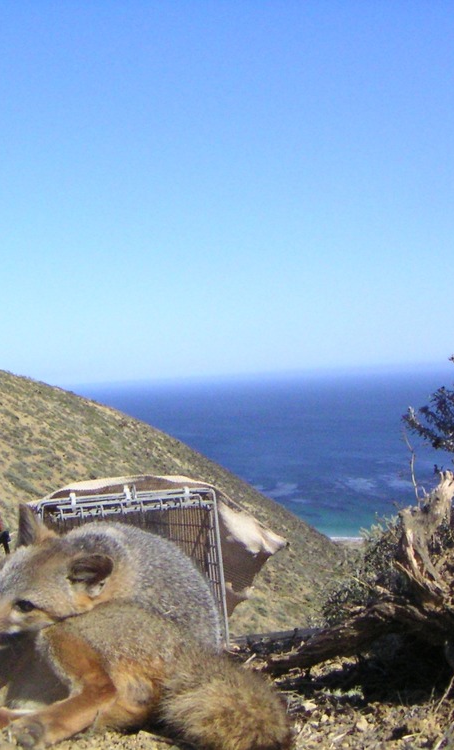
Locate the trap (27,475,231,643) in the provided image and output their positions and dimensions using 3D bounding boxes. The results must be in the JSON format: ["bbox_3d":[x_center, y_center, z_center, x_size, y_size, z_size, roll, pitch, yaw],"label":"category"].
[{"bbox_3d":[-0.183,0.305,1.775,0.232,0.235,0.660,-5,-6,-12],"label":"trap"}]

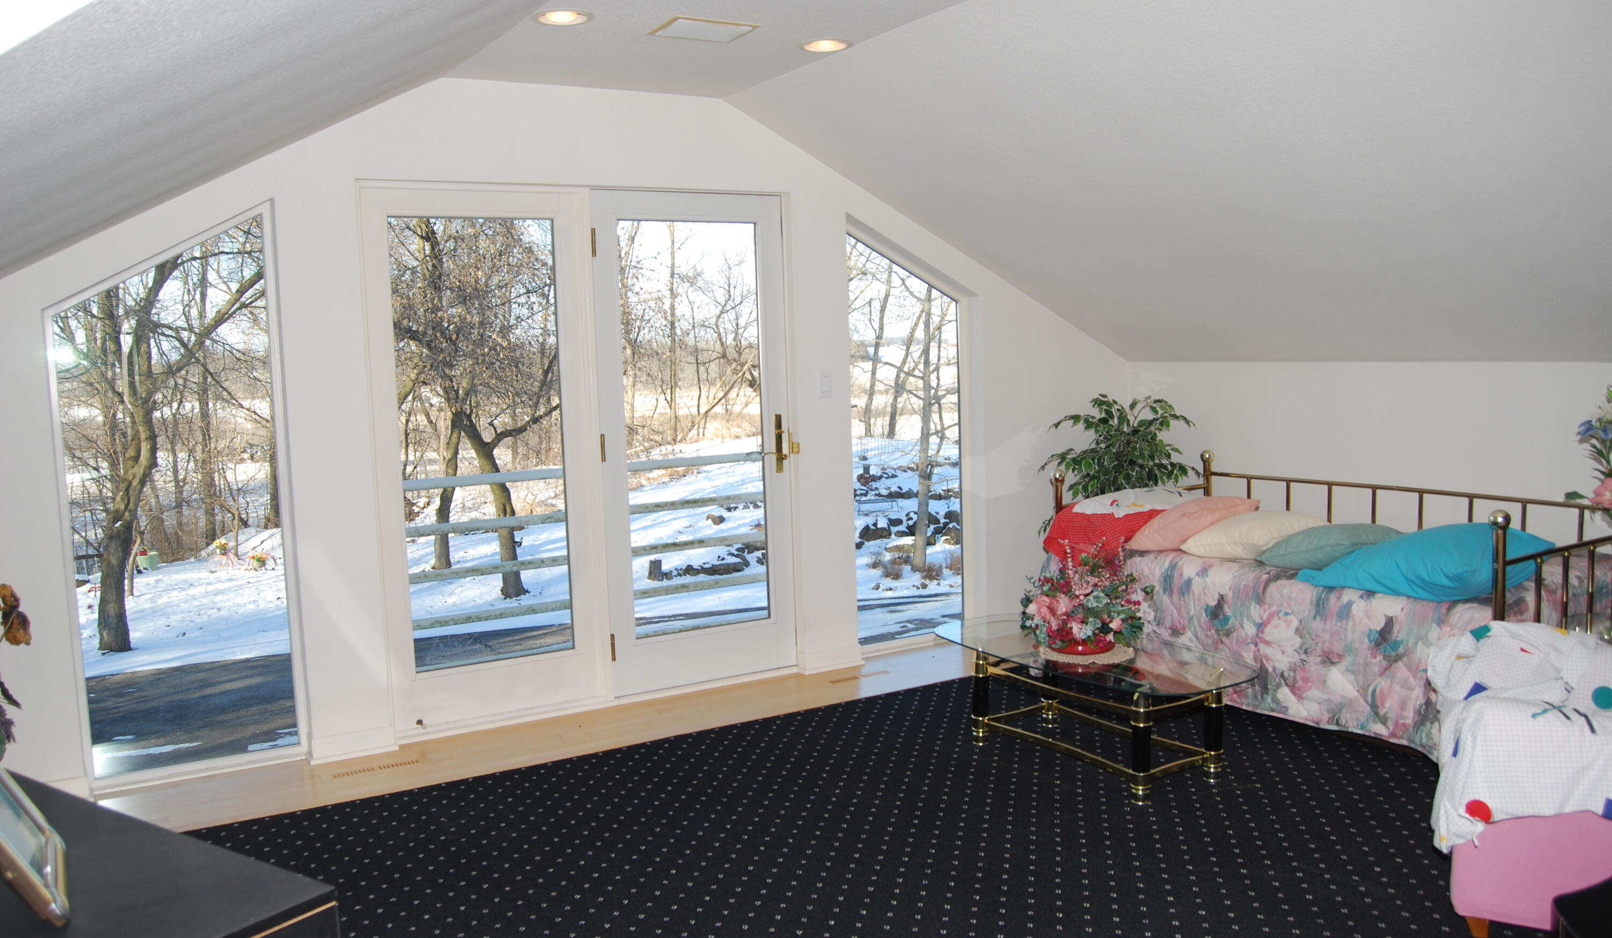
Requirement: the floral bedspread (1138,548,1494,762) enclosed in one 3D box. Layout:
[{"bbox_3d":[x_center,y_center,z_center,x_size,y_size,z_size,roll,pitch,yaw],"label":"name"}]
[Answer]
[{"bbox_3d":[2.051,0.604,4.839,0.940,0.580,1.900,-6,7,-31],"label":"floral bedspread"}]

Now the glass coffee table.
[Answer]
[{"bbox_3d":[0.986,0.821,4.284,0.615,0.395,1.220,-6,7,-31],"label":"glass coffee table"}]

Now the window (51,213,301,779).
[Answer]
[{"bbox_3d":[-2.135,0.090,4.136,0.685,1.920,0.080,-6,7,-31],"label":"window"}]

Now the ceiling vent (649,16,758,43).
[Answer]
[{"bbox_3d":[-0.325,-1.383,3.837,0.290,0.025,0.243,-5,7,-30],"label":"ceiling vent"}]

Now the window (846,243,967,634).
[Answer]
[{"bbox_3d":[0.506,-0.130,5.730,0.670,1.930,0.080,-6,7,-31],"label":"window"}]

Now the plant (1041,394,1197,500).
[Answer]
[{"bbox_3d":[1.496,0.234,5.817,0.720,1.190,0.700,-6,7,-31],"label":"plant"}]

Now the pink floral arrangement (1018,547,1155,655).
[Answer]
[{"bbox_3d":[0.986,0.448,4.308,0.440,0.360,0.430,-2,6,0],"label":"pink floral arrangement"}]

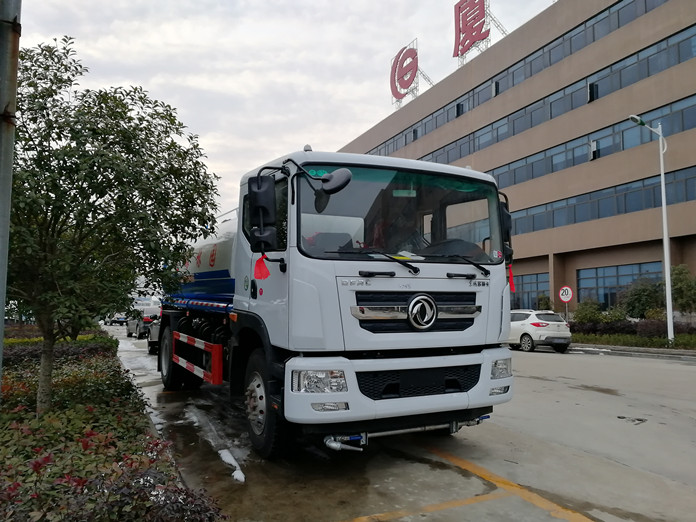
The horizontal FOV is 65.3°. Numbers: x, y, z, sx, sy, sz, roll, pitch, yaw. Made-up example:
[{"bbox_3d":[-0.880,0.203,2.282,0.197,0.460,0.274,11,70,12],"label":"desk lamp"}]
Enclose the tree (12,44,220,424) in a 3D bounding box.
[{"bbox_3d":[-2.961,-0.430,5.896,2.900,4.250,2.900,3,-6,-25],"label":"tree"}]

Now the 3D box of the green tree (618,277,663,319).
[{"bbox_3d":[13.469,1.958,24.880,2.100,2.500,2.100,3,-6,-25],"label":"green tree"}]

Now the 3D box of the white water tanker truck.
[{"bbox_3d":[-1.078,0.633,7.769,2.450,2.800,7.700,2,-5,-26],"label":"white water tanker truck"}]

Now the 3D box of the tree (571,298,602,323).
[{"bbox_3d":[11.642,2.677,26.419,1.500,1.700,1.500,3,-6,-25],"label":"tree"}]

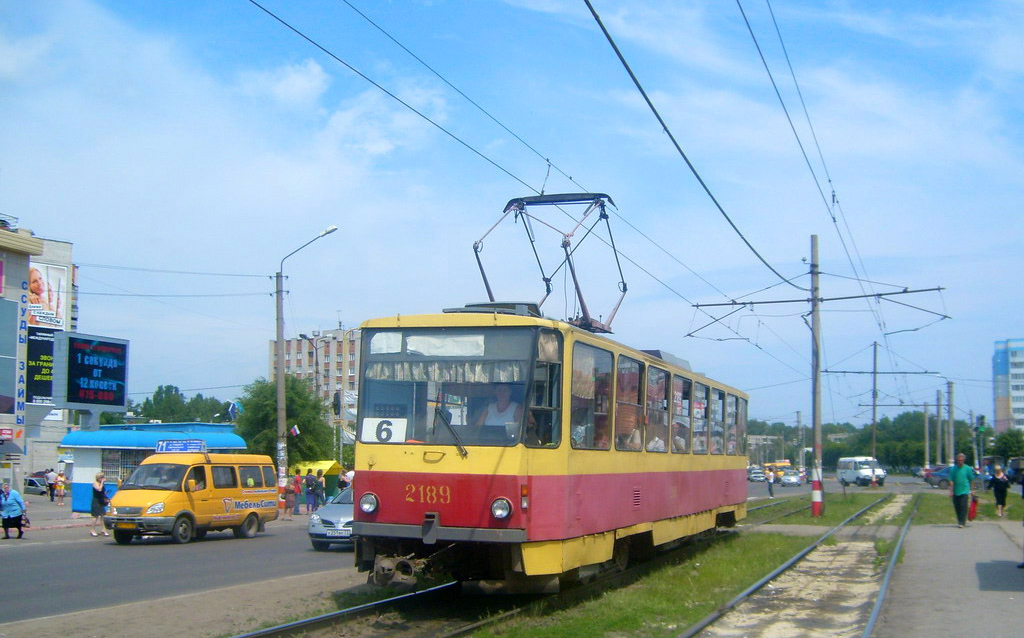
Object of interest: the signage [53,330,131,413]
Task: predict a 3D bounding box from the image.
[{"bbox_3d":[-19.592,2.496,48.300,0.850,3.450,3.750,-3,-9,25],"label":"signage"}]

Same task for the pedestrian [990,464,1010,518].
[{"bbox_3d":[15.211,5.378,32.408,0.550,1.600,0.380,-3,-8,24],"label":"pedestrian"}]

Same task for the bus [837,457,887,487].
[{"bbox_3d":[26.590,11.712,79.000,2.050,2.200,5.400,1,-8,0],"label":"bus"}]

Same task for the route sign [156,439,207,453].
[{"bbox_3d":[-8.344,3.214,26.100,1.400,0.330,0.180,-3,-8,21],"label":"route sign"}]

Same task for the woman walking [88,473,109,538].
[{"bbox_3d":[-10.581,4.770,26.711,0.480,1.640,0.450,-3,-8,21],"label":"woman walking"}]

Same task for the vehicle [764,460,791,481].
[{"bbox_3d":[28.100,16.201,110.000,2.050,2.350,5.400,-2,-8,16],"label":"vehicle"}]

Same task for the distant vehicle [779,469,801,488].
[{"bbox_3d":[23.790,13.599,88.598,1.720,1.450,4.300,-2,-8,18],"label":"distant vehicle"}]

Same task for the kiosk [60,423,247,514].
[{"bbox_3d":[-14.265,5.929,41.200,6.800,3.450,3.100,-2,-8,22],"label":"kiosk"}]

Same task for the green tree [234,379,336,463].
[{"bbox_3d":[-12.019,6.414,55.425,5.000,6.300,5.000,-3,-8,22],"label":"green tree"}]

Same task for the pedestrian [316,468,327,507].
[{"bbox_3d":[-7.228,6.480,39.310,0.460,1.630,0.360,-1,-8,11],"label":"pedestrian"}]

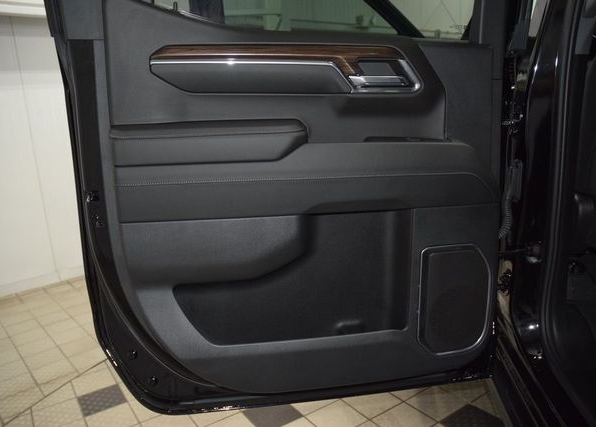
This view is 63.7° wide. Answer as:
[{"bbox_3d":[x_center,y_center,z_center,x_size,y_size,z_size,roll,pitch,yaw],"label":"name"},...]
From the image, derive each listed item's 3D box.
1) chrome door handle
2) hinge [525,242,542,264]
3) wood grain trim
[{"bbox_3d":[0.192,-0.302,1.053,0.155,0.066,0.040,-3,12,-9],"label":"chrome door handle"},{"bbox_3d":[0.603,0.102,1.230,0.042,0.053,0.045,1,13,14],"label":"hinge"},{"bbox_3d":[-0.033,-0.324,1.012,0.527,0.056,0.030,-3,12,-9],"label":"wood grain trim"}]

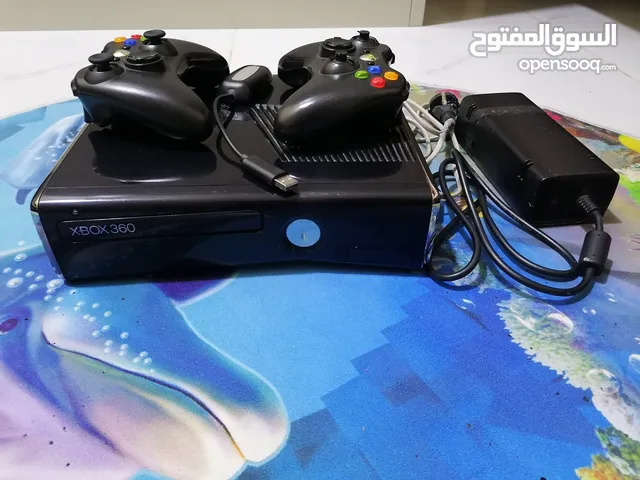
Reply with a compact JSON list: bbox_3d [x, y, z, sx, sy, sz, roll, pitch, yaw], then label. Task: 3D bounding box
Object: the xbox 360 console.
[{"bbox_3d":[-0.060,-0.074,0.456,0.270,0.075,0.252,-1,37,-3],"label":"xbox 360 console"}]

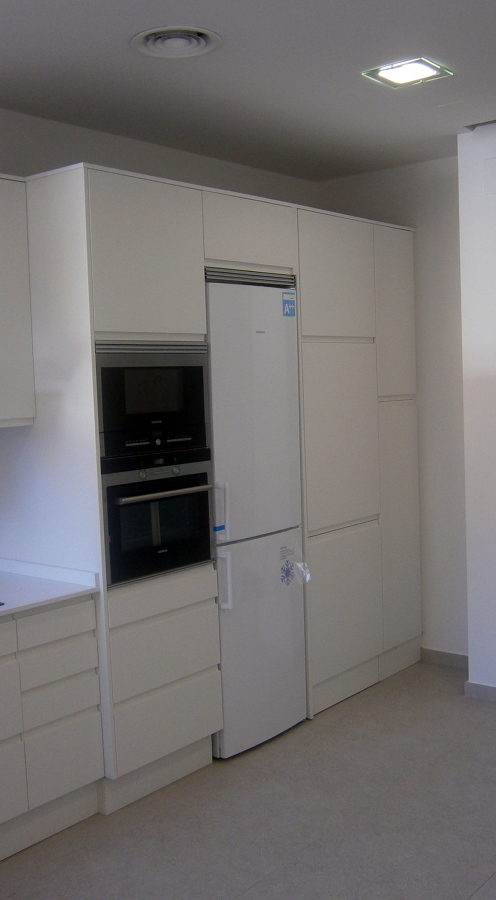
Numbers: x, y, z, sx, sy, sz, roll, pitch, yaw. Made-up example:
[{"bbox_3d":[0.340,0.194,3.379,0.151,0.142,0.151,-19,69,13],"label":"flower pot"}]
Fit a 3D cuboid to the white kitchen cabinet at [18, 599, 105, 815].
[{"bbox_3d":[-0.904,0.910,3.478,0.610,0.684,0.343,2,6,41],"label":"white kitchen cabinet"}]

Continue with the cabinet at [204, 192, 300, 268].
[{"bbox_3d":[-0.225,-0.940,4.151,0.650,0.311,0.627,2,6,41],"label":"cabinet"}]

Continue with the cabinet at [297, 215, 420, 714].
[{"bbox_3d":[0.365,0.040,4.870,0.650,2.426,1.068,2,6,41],"label":"cabinet"}]

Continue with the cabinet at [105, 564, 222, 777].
[{"bbox_3d":[-0.566,0.846,3.821,0.650,0.735,0.603,2,6,41],"label":"cabinet"}]

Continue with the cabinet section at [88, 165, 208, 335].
[{"bbox_3d":[-0.598,-0.751,3.688,0.600,0.602,0.596,1,5,40],"label":"cabinet section"}]

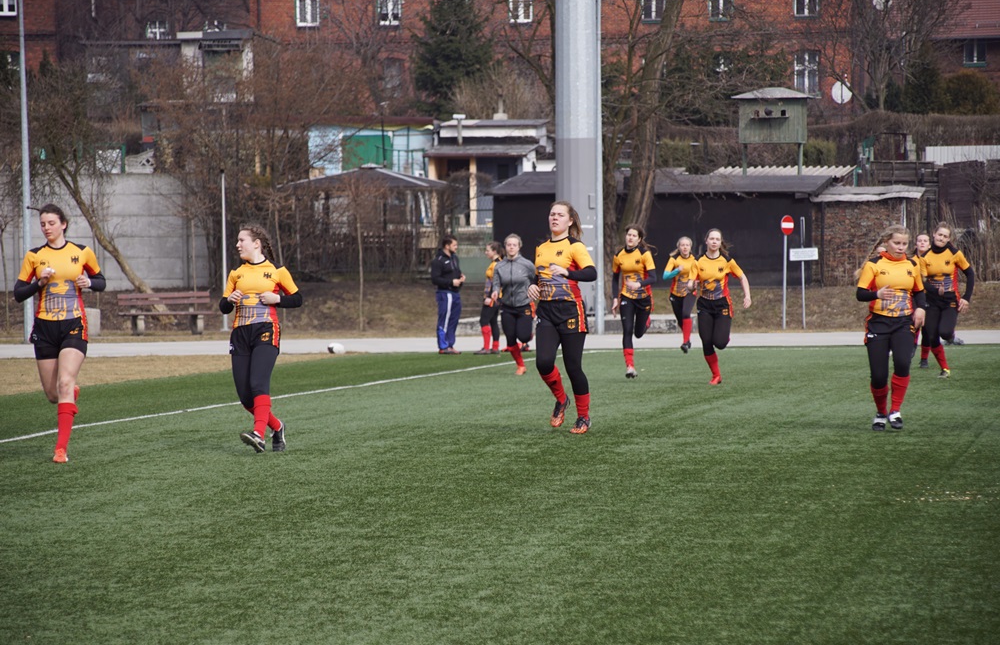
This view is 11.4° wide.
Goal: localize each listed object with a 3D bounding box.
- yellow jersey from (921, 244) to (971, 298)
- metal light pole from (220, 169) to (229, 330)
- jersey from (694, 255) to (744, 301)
[{"bbox_3d":[4.806,-0.567,54.000,0.480,0.540,0.280,0,1,18],"label":"yellow jersey"},{"bbox_3d":[-5.785,-1.522,105.000,0.160,3.400,0.160,-1,1,0],"label":"metal light pole"},{"bbox_3d":[2.257,-0.468,52.000,0.500,0.490,0.310,-1,6,15],"label":"jersey"}]

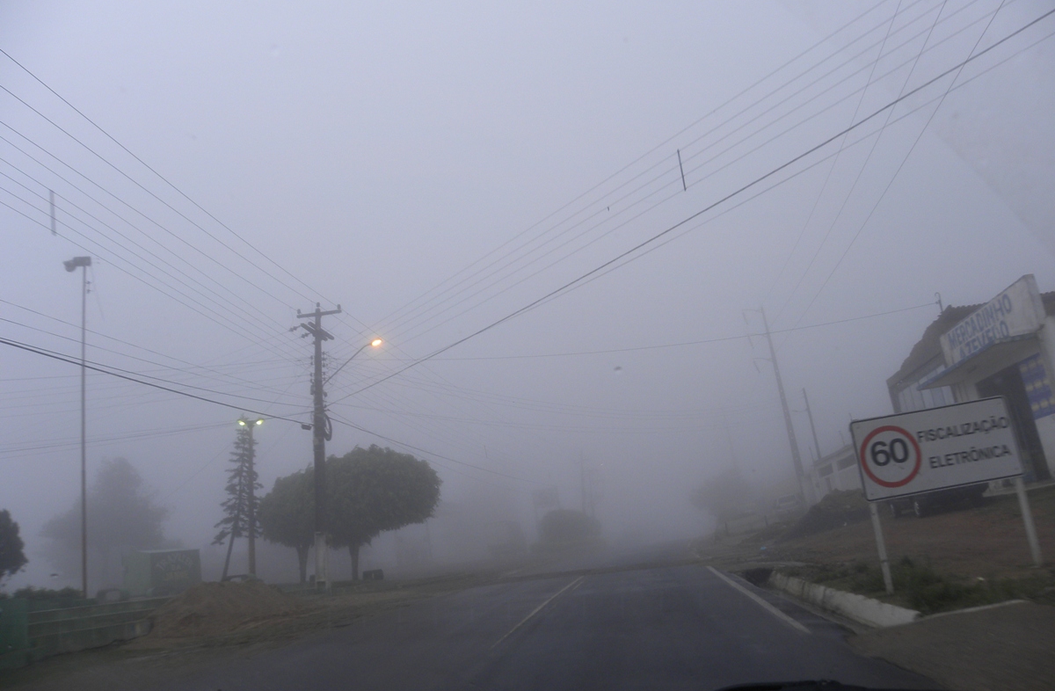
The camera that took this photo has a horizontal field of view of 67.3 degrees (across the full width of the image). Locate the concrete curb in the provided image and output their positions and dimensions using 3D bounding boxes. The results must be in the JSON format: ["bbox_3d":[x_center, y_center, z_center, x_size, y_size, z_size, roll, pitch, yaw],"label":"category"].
[{"bbox_3d":[3.941,3.305,10.677,0.250,0.230,7.000,-8,-14,7],"label":"concrete curb"}]

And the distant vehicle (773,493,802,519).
[{"bbox_3d":[16.361,10.238,50.302,1.720,1.500,4.200,-9,-15,11],"label":"distant vehicle"}]

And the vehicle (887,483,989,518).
[{"bbox_3d":[11.821,4.270,23.180,1.600,1.450,3.850,-9,-15,9],"label":"vehicle"}]

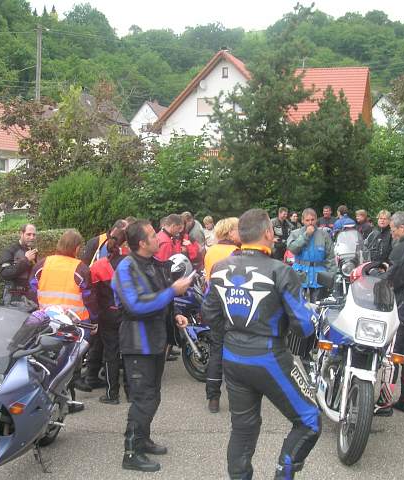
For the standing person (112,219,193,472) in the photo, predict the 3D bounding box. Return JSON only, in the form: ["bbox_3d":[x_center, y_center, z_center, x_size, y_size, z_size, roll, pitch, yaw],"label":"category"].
[{"bbox_3d":[-0.362,0.723,5.134,0.580,1.770,0.540,1,2,15],"label":"standing person"}]

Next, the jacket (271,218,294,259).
[{"bbox_3d":[1.399,-0.005,12.210,0.500,0.730,0.360,-1,3,-23],"label":"jacket"}]

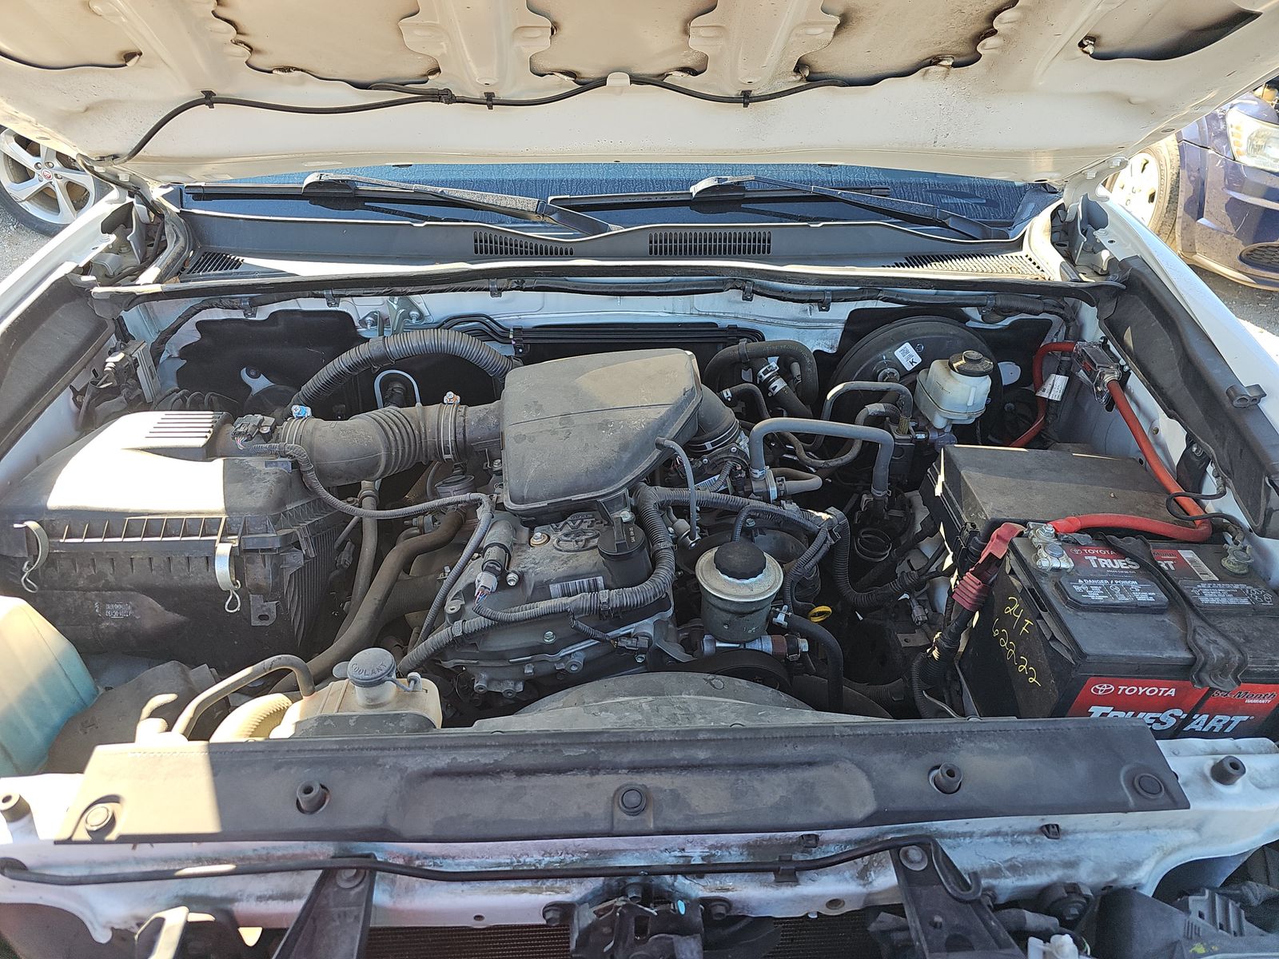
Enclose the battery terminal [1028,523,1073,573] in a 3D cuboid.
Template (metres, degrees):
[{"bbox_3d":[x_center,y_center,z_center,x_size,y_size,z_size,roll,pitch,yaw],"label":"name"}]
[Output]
[{"bbox_3d":[0.411,0.068,0.850,0.038,0.032,0.052,-1,34,0],"label":"battery terminal"}]

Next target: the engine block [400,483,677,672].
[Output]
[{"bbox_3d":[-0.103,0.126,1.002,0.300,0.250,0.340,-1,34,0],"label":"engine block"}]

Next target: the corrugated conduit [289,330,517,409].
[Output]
[{"bbox_3d":[-0.314,-0.148,1.130,0.290,0.085,0.090,-1,34,0],"label":"corrugated conduit"}]

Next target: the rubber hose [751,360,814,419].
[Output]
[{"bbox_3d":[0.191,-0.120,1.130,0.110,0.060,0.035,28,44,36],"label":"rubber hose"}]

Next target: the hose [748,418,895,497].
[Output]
[{"bbox_3d":[0.229,-0.028,1.075,0.185,0.085,0.055,0,36,0],"label":"hose"}]

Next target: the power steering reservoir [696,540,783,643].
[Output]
[{"bbox_3d":[0.100,0.109,0.857,0.088,0.088,0.088,-1,34,0],"label":"power steering reservoir"}]

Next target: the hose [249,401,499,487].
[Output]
[{"bbox_3d":[-0.332,-0.047,1.018,0.310,0.088,0.120,-1,34,0],"label":"hose"}]

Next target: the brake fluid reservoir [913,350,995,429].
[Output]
[{"bbox_3d":[0.431,-0.124,1.170,0.085,0.090,0.105,0,36,0],"label":"brake fluid reservoir"}]

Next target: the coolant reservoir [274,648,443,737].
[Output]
[{"bbox_3d":[-0.245,0.211,0.751,0.140,0.145,0.090,-1,34,0],"label":"coolant reservoir"}]

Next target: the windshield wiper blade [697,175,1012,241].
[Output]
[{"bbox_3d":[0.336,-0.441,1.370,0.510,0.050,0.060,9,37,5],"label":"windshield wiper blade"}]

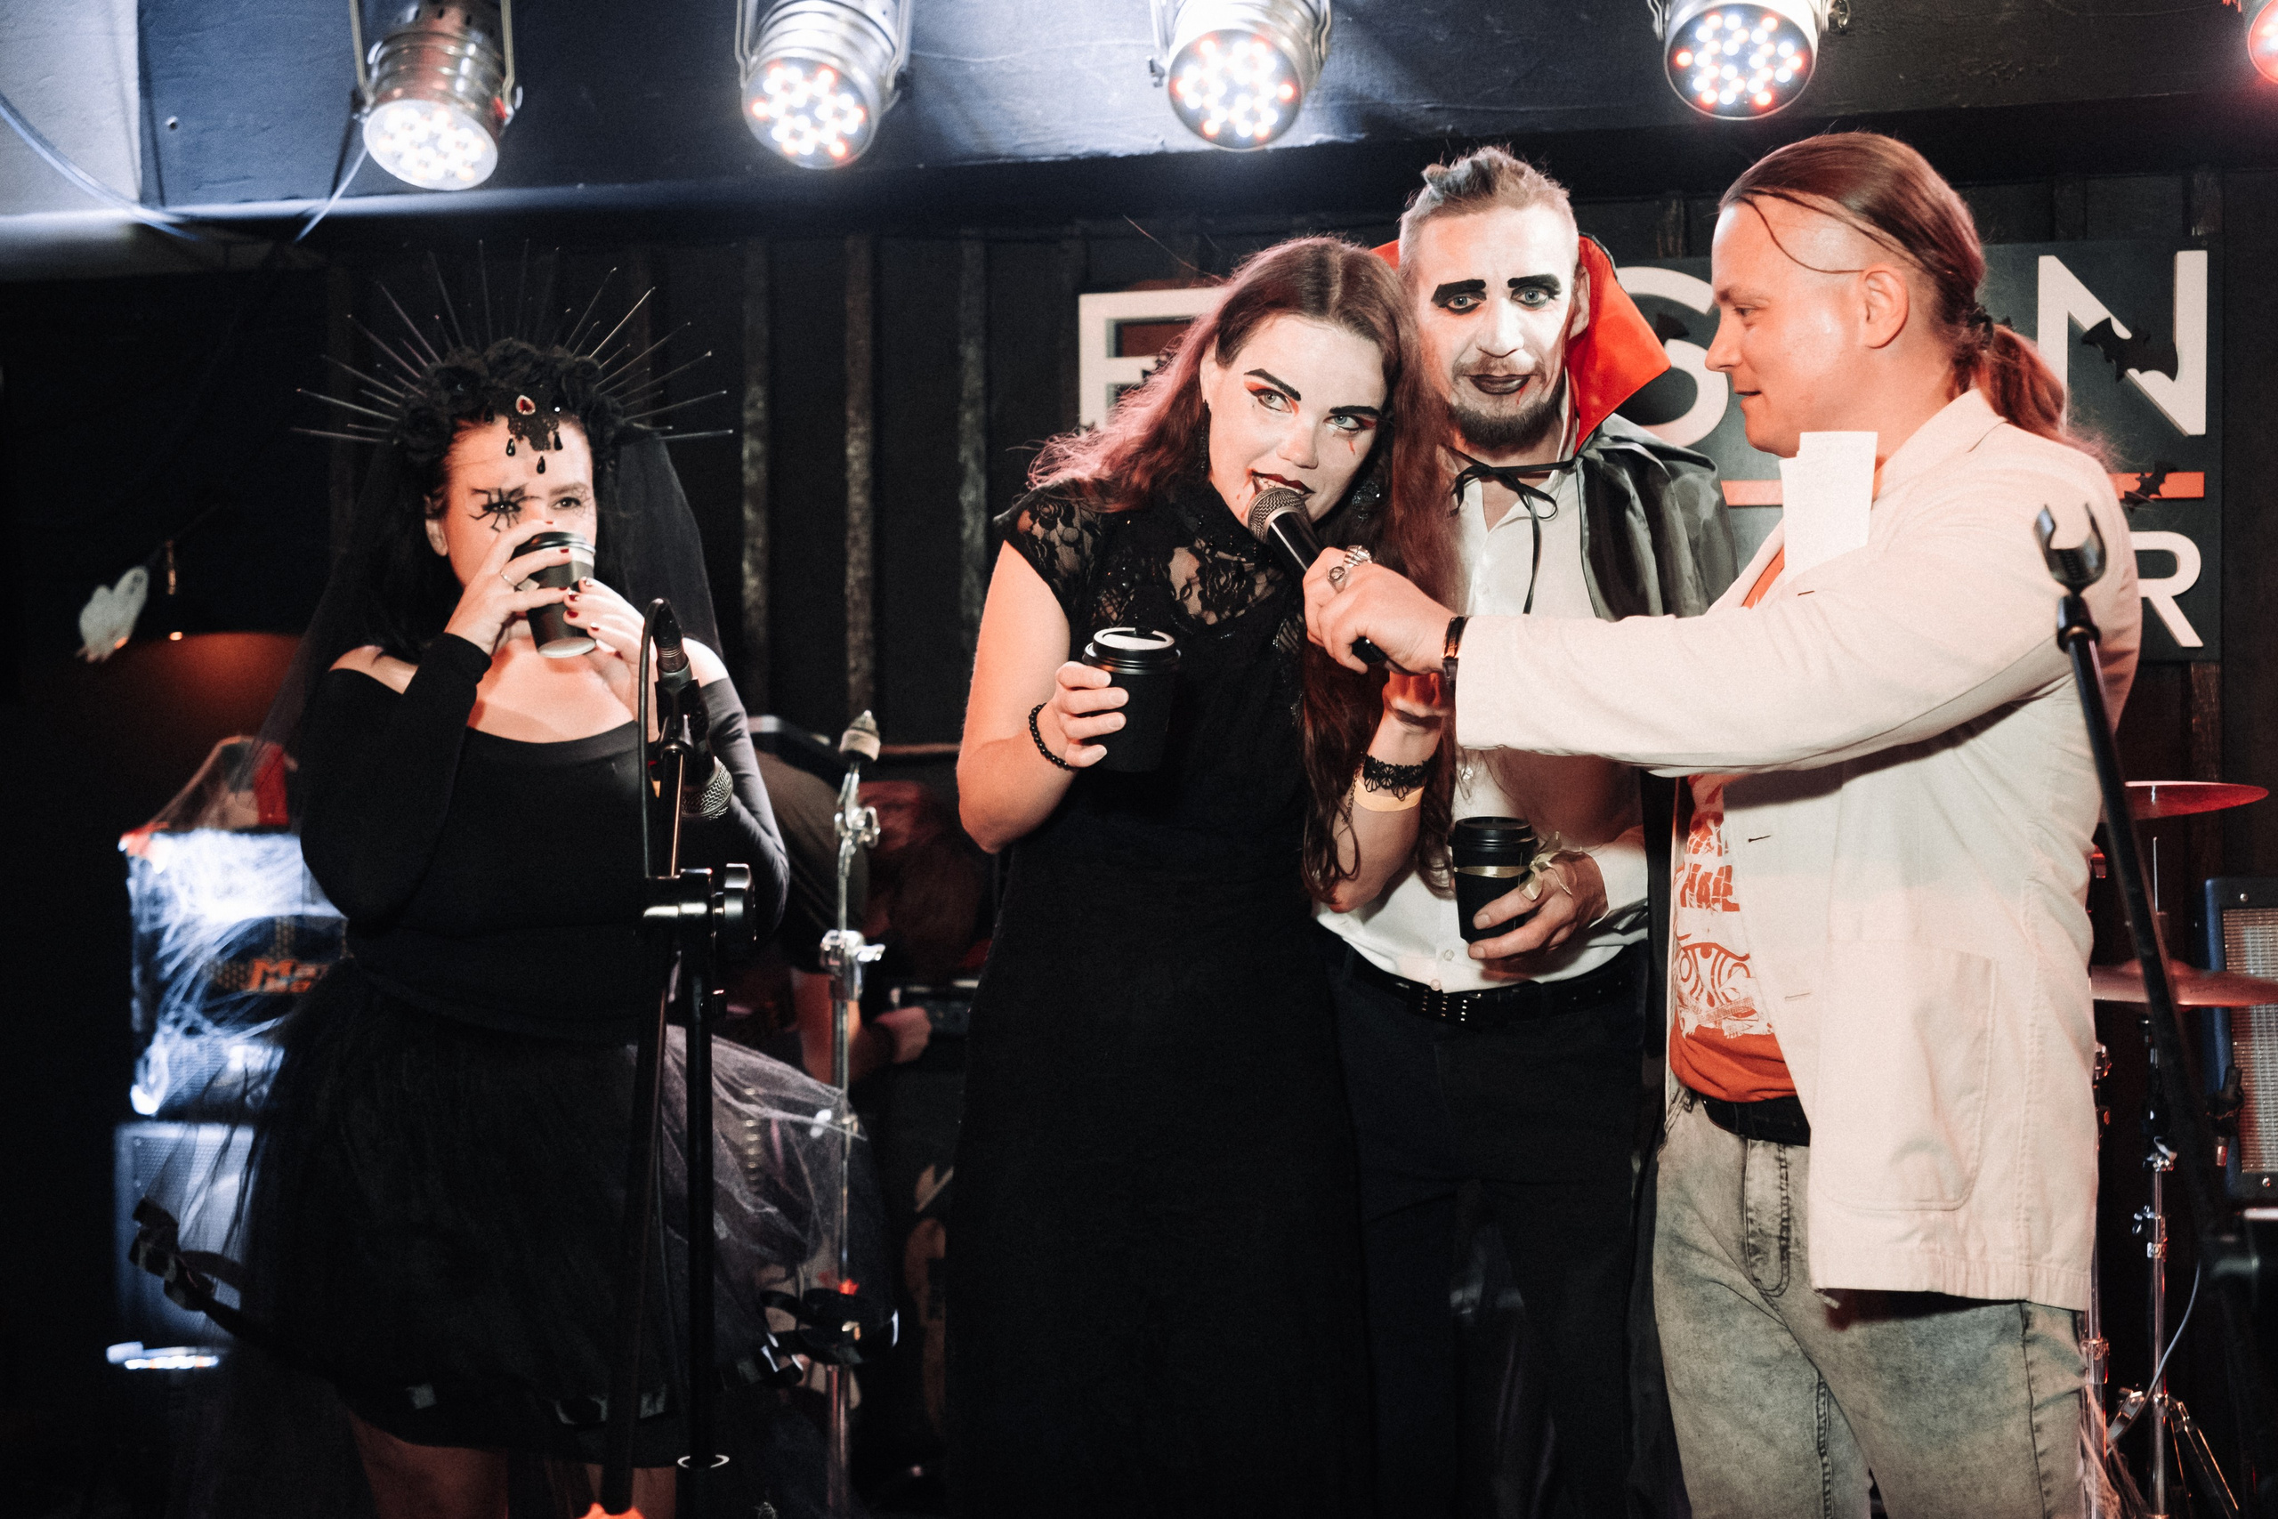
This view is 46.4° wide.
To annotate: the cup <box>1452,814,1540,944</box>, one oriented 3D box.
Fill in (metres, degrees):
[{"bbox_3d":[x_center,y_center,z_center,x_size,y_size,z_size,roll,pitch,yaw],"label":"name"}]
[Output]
[{"bbox_3d":[0.317,0.112,2.370,0.079,0.108,0.079,0,7,0],"label":"cup"}]

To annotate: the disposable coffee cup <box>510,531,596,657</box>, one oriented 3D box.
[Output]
[{"bbox_3d":[-0.536,-0.153,2.450,0.080,0.107,0.080,-7,-15,-2],"label":"disposable coffee cup"}]

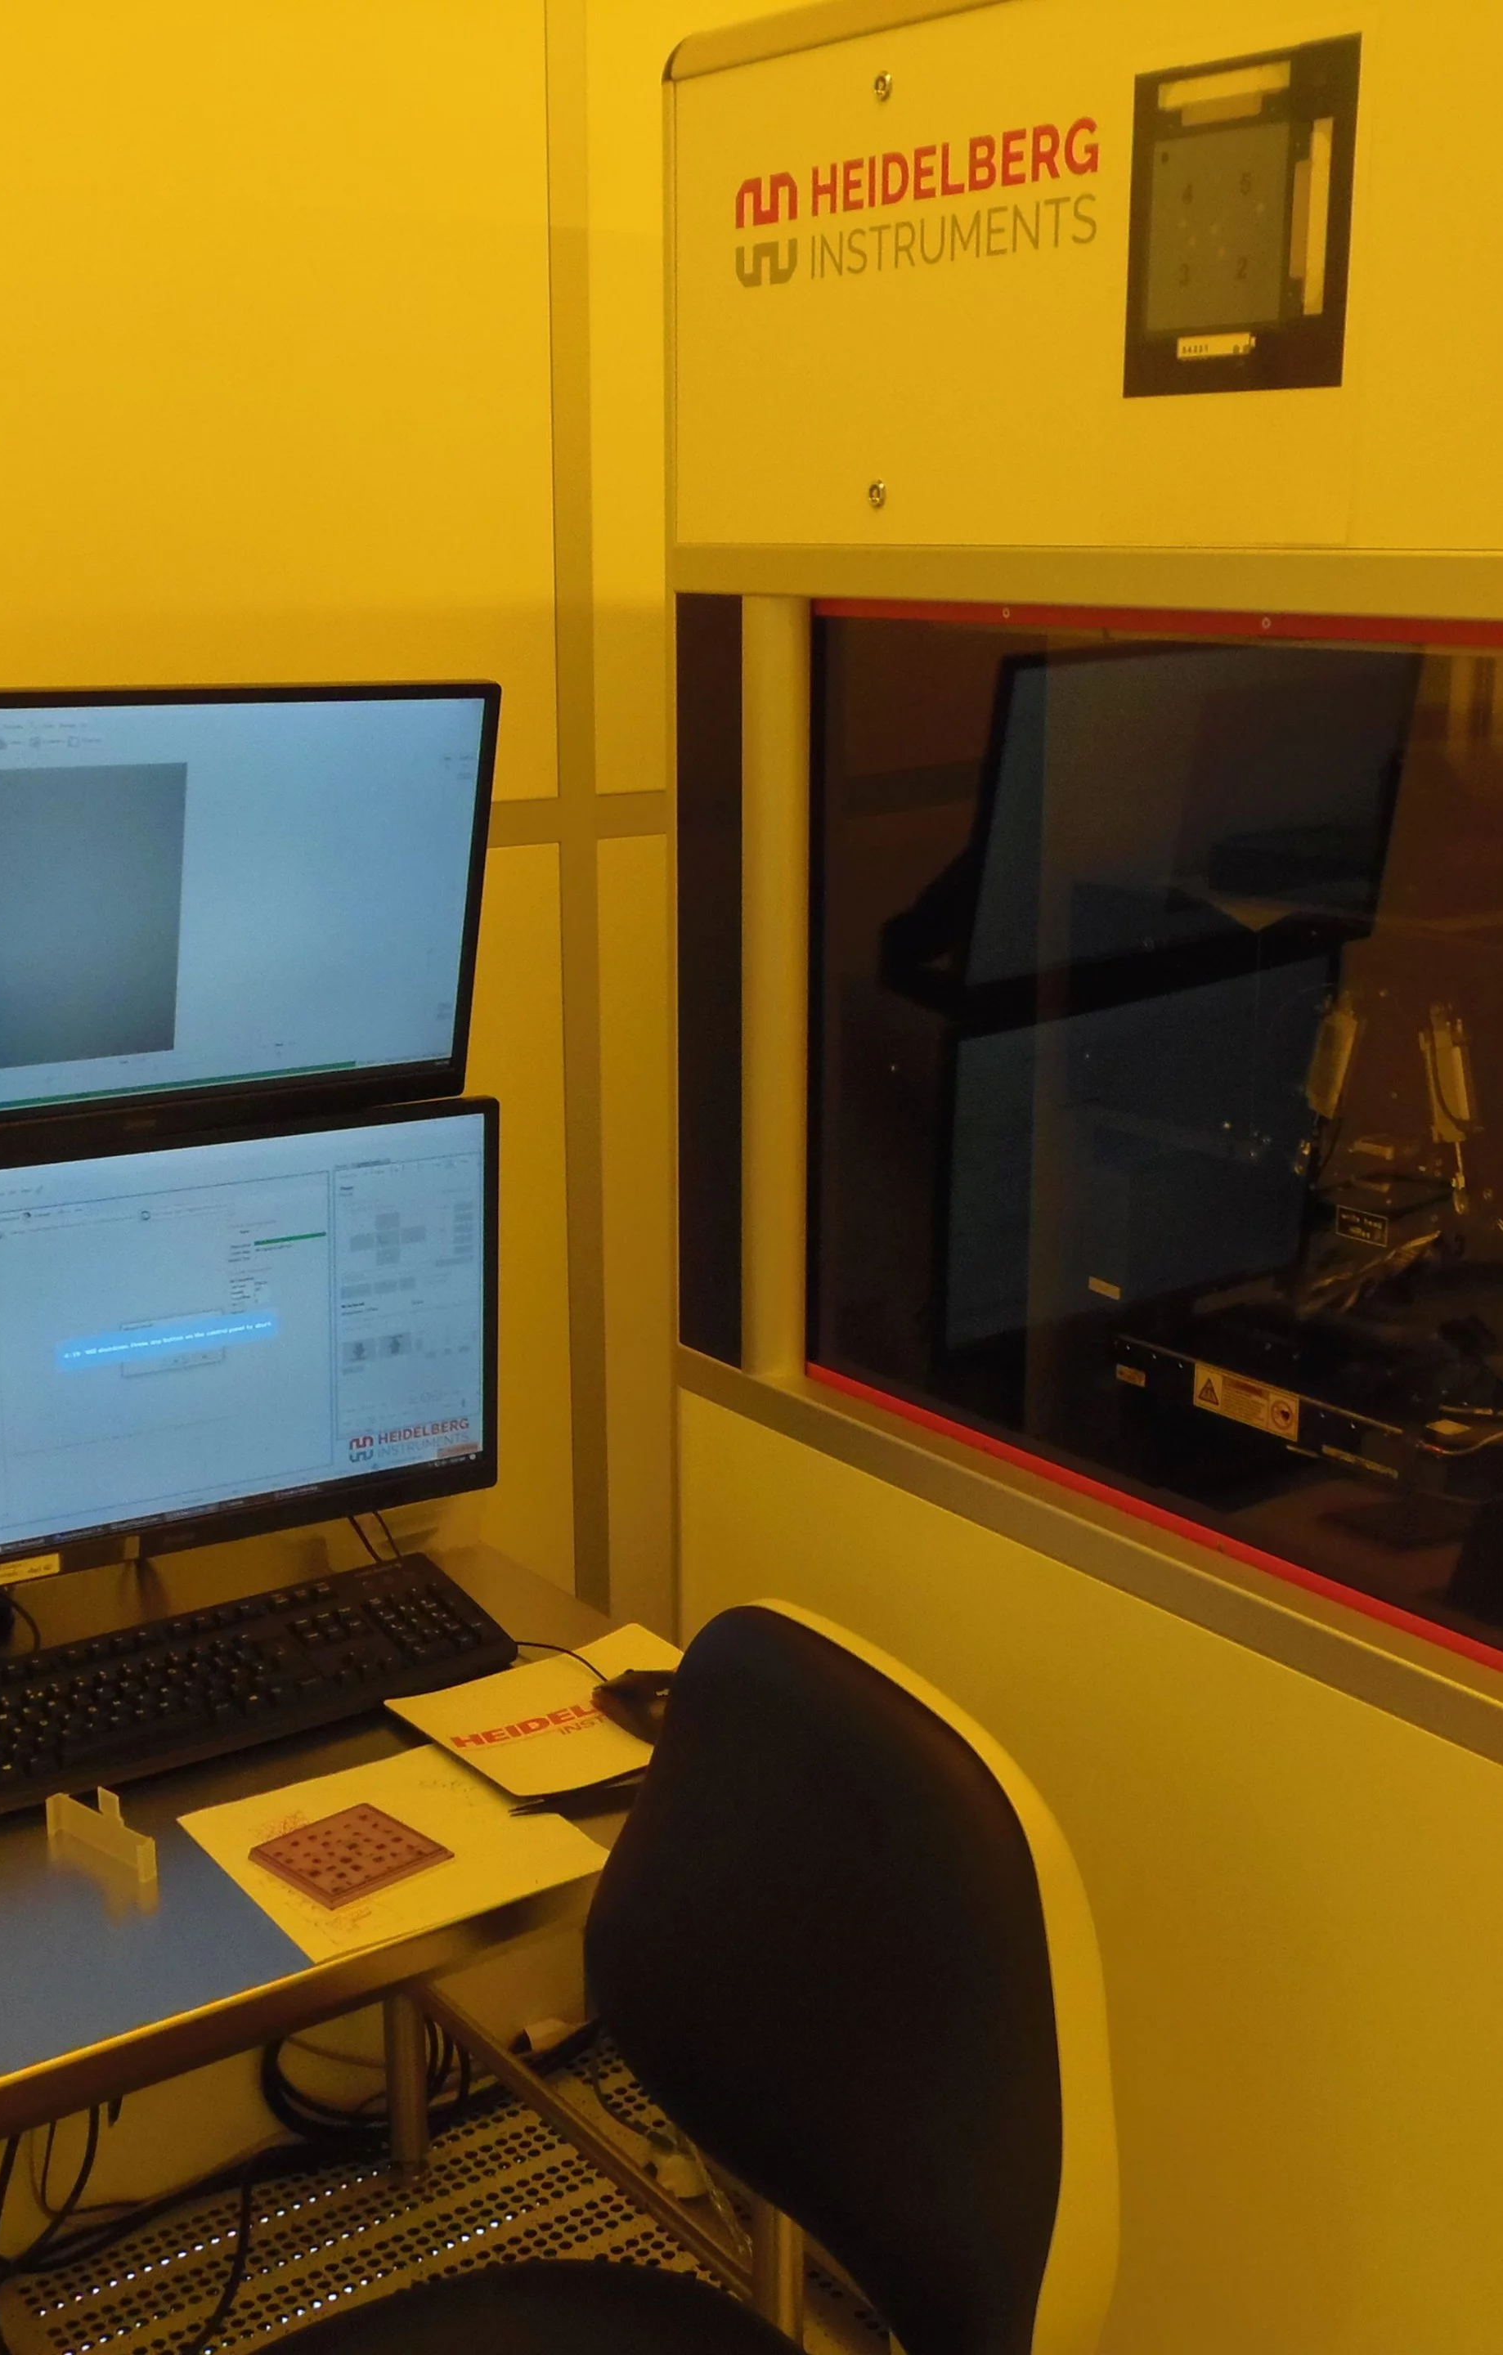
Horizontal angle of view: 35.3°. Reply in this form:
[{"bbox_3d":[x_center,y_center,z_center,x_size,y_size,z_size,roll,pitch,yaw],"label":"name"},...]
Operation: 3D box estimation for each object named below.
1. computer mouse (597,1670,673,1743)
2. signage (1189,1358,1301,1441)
[{"bbox_3d":[-0.063,0.403,1.827,0.113,0.038,0.063,14,20,41],"label":"computer mouse"},{"bbox_3d":[0.399,0.180,1.899,0.004,0.039,0.107,-12,19,-37],"label":"signage"}]

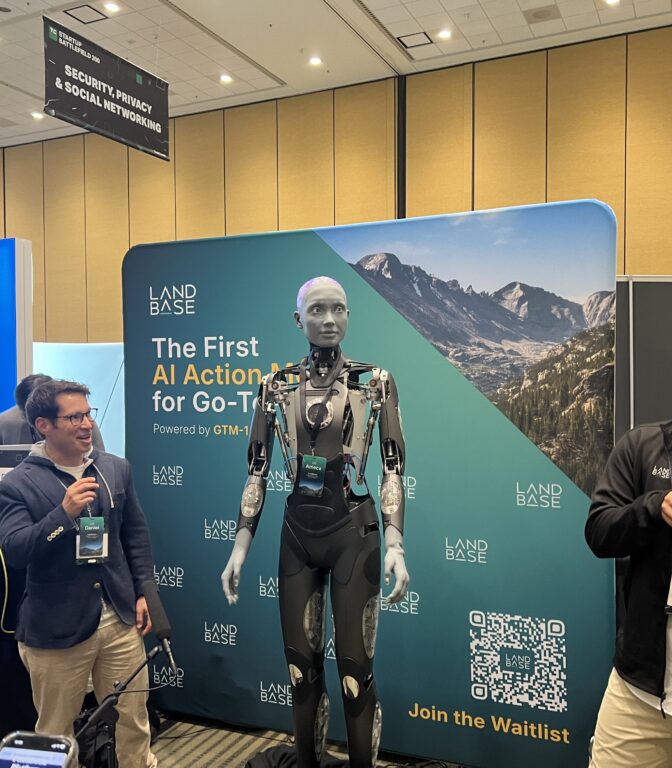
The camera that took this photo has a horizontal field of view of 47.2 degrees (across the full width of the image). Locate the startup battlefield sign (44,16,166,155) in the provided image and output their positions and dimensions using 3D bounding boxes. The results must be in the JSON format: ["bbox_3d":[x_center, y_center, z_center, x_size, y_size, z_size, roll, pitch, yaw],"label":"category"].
[{"bbox_3d":[-3.543,-4.571,12.220,0.040,1.342,2.850,0,1,25],"label":"startup battlefield sign"}]

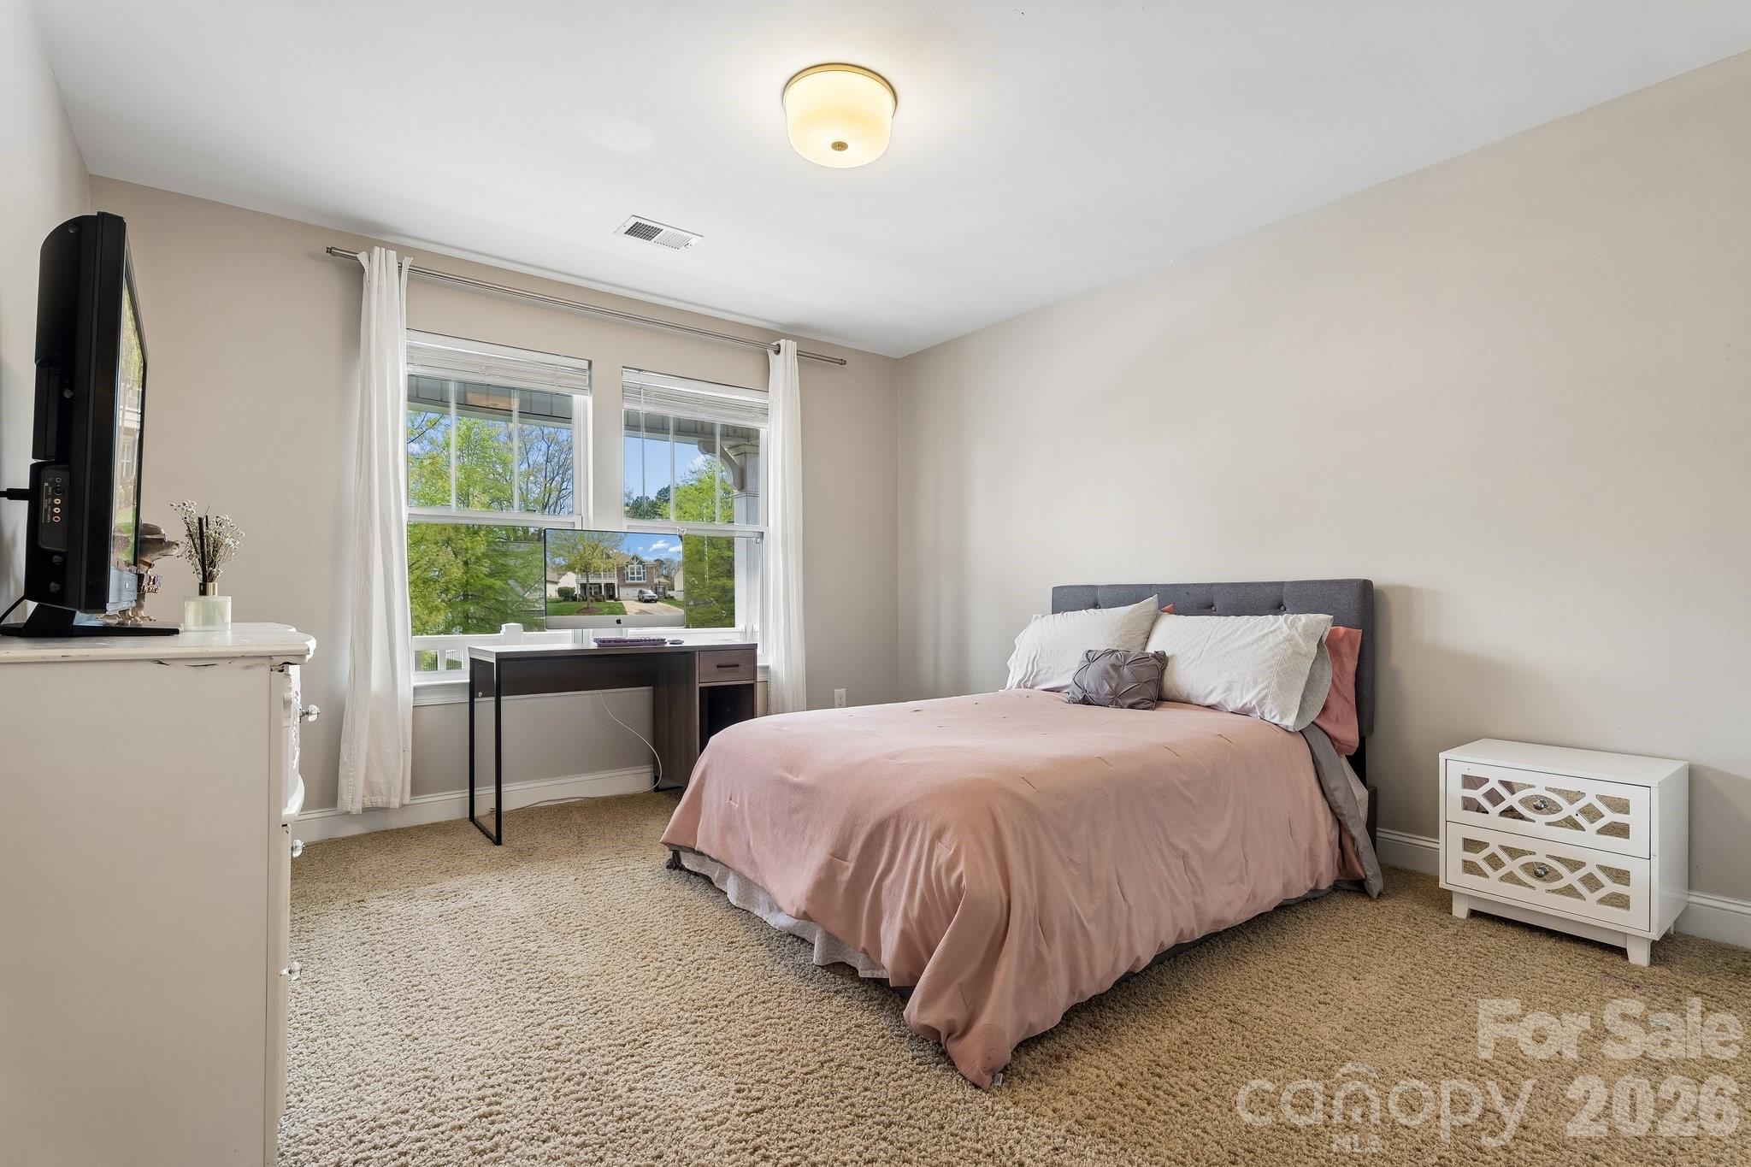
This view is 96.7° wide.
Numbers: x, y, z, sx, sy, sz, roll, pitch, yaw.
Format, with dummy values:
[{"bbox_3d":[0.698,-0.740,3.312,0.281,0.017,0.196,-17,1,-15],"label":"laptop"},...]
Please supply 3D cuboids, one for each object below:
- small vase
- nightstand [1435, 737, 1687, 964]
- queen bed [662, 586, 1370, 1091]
[{"bbox_3d":[-1.290,0.058,1.504,0.068,0.068,0.068,0,0,-38],"label":"small vase"},{"bbox_3d":[2.038,0.770,2.328,0.355,0.483,0.490,0,0,-38],"label":"nightstand"},{"bbox_3d":[0.557,0.508,2.786,2.060,1.020,1.620,0,0,-38],"label":"queen bed"}]

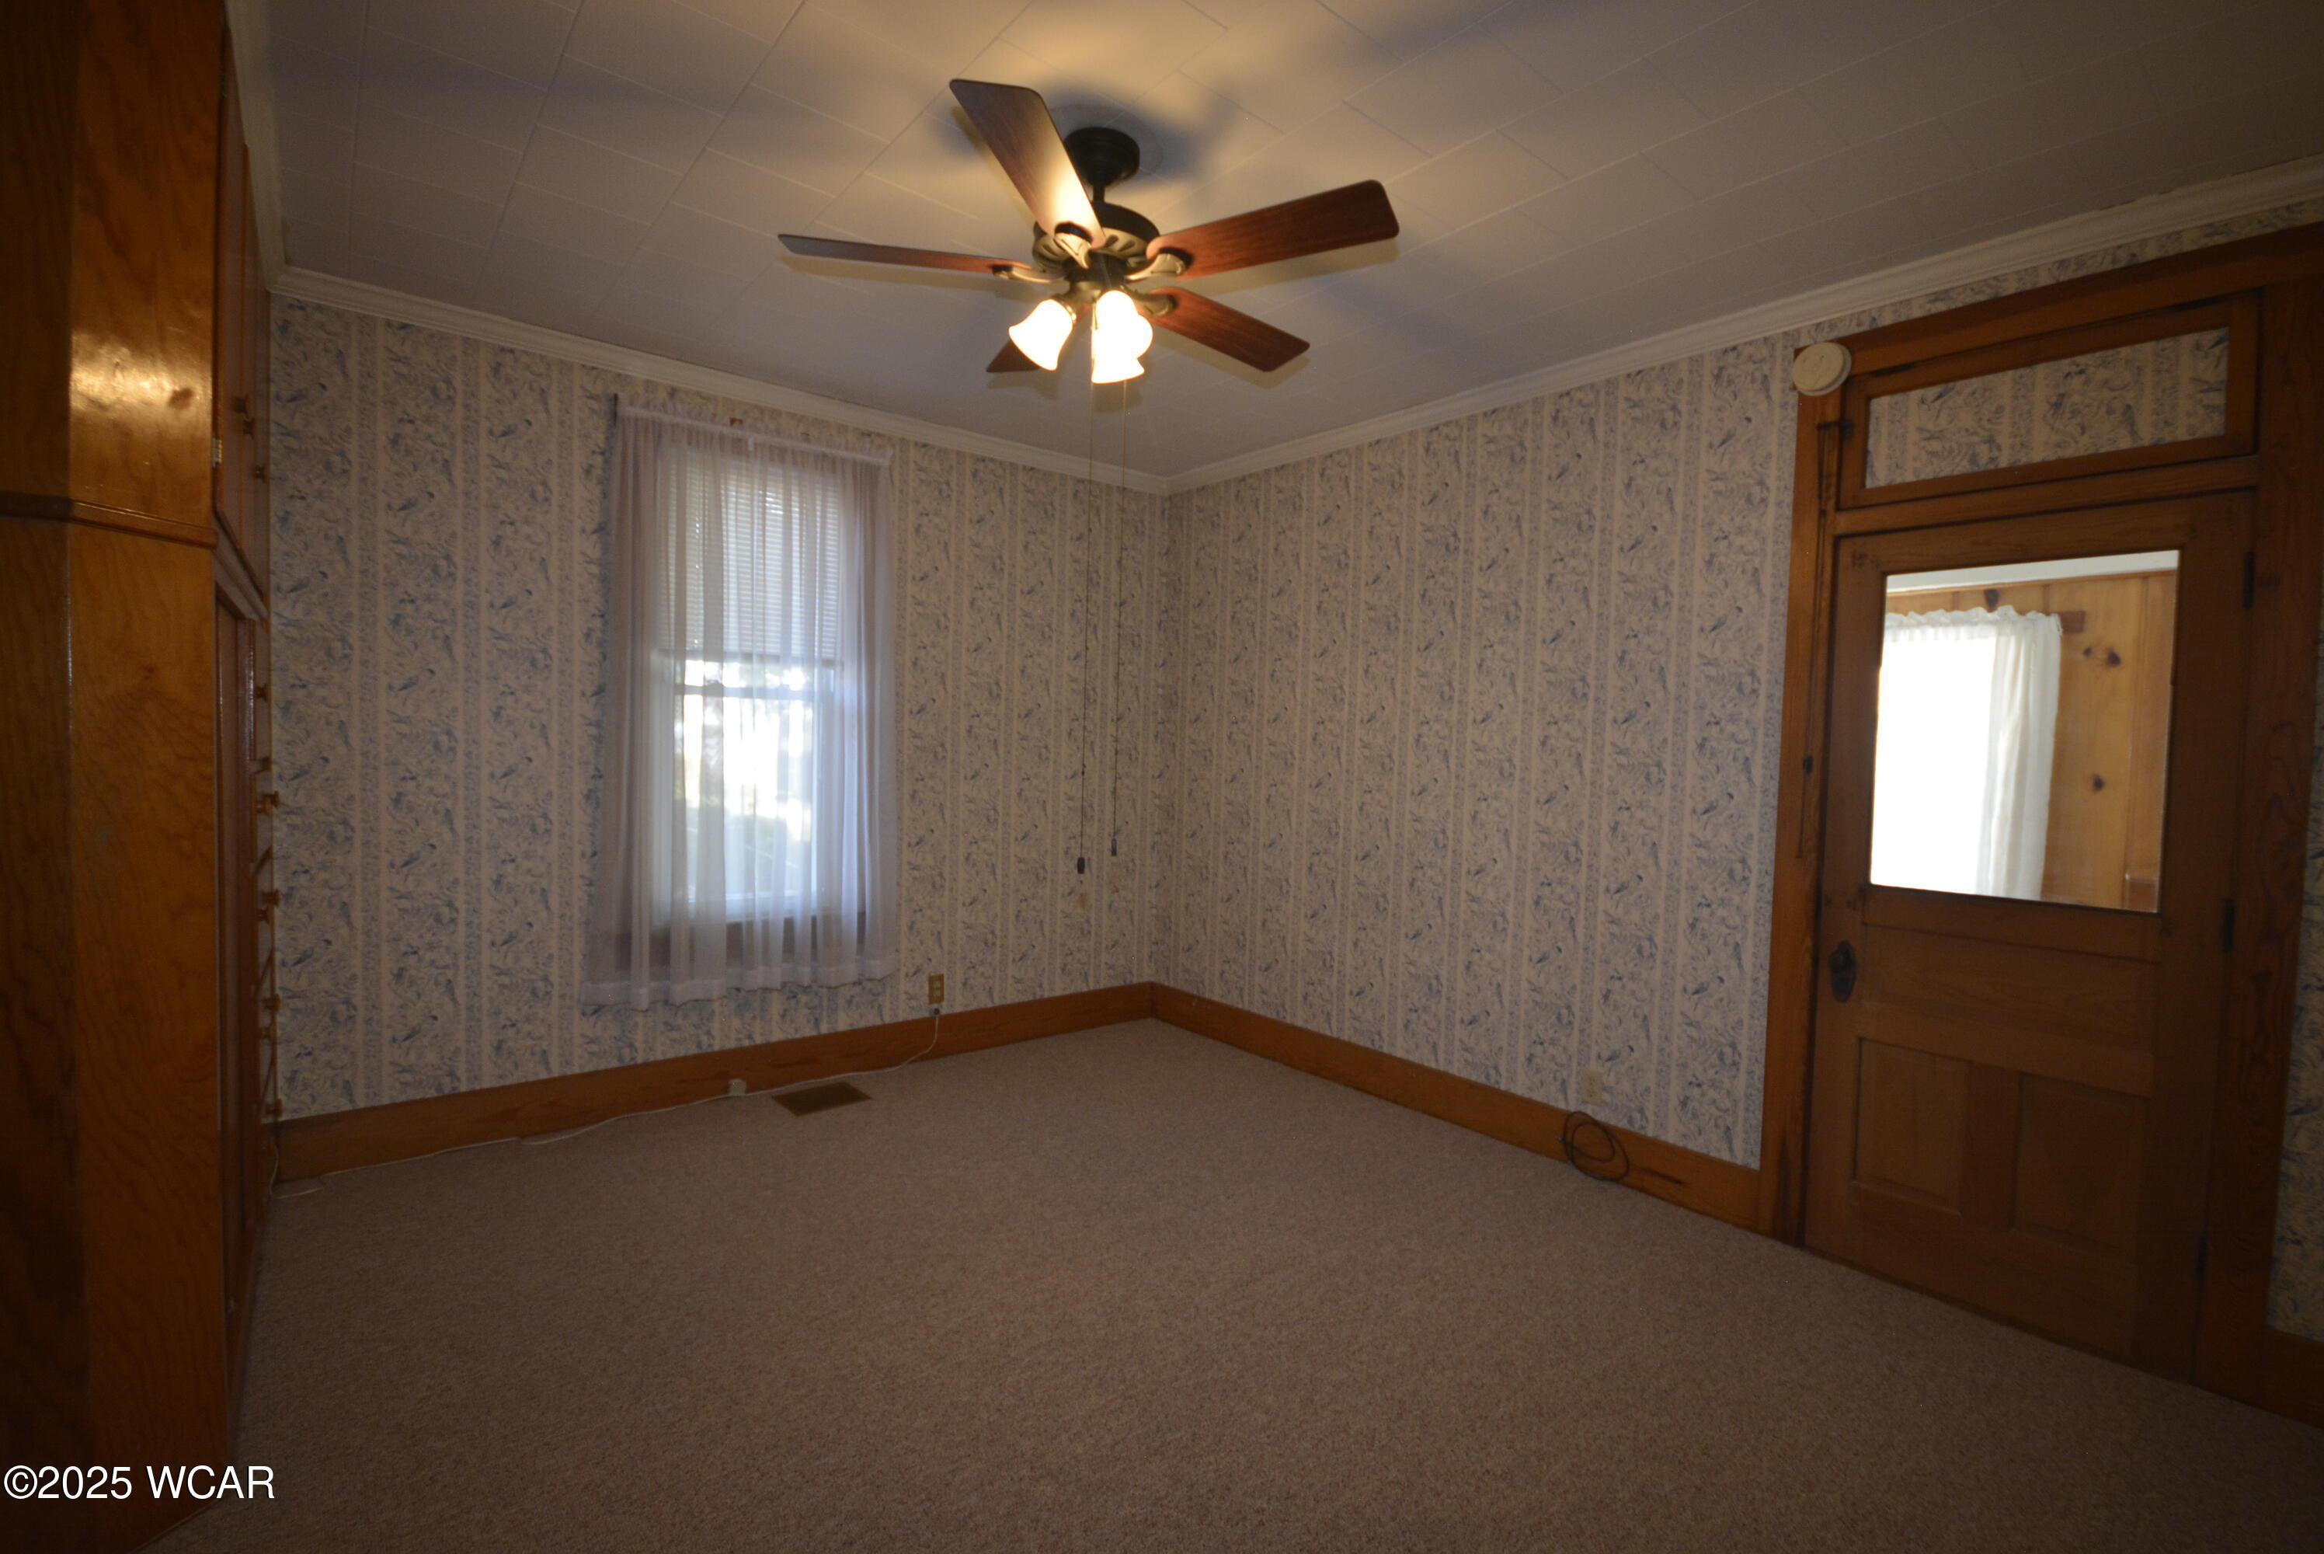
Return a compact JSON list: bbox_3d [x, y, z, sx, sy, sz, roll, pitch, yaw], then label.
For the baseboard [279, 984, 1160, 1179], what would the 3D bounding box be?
[{"bbox_3d":[-1.321,1.119,3.902,3.321,0.183,0.022,1,2,-40],"label":"baseboard"}]

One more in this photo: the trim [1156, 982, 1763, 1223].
[{"bbox_3d":[0.861,1.196,3.914,0.022,0.183,2.787,1,2,-40],"label":"trim"}]

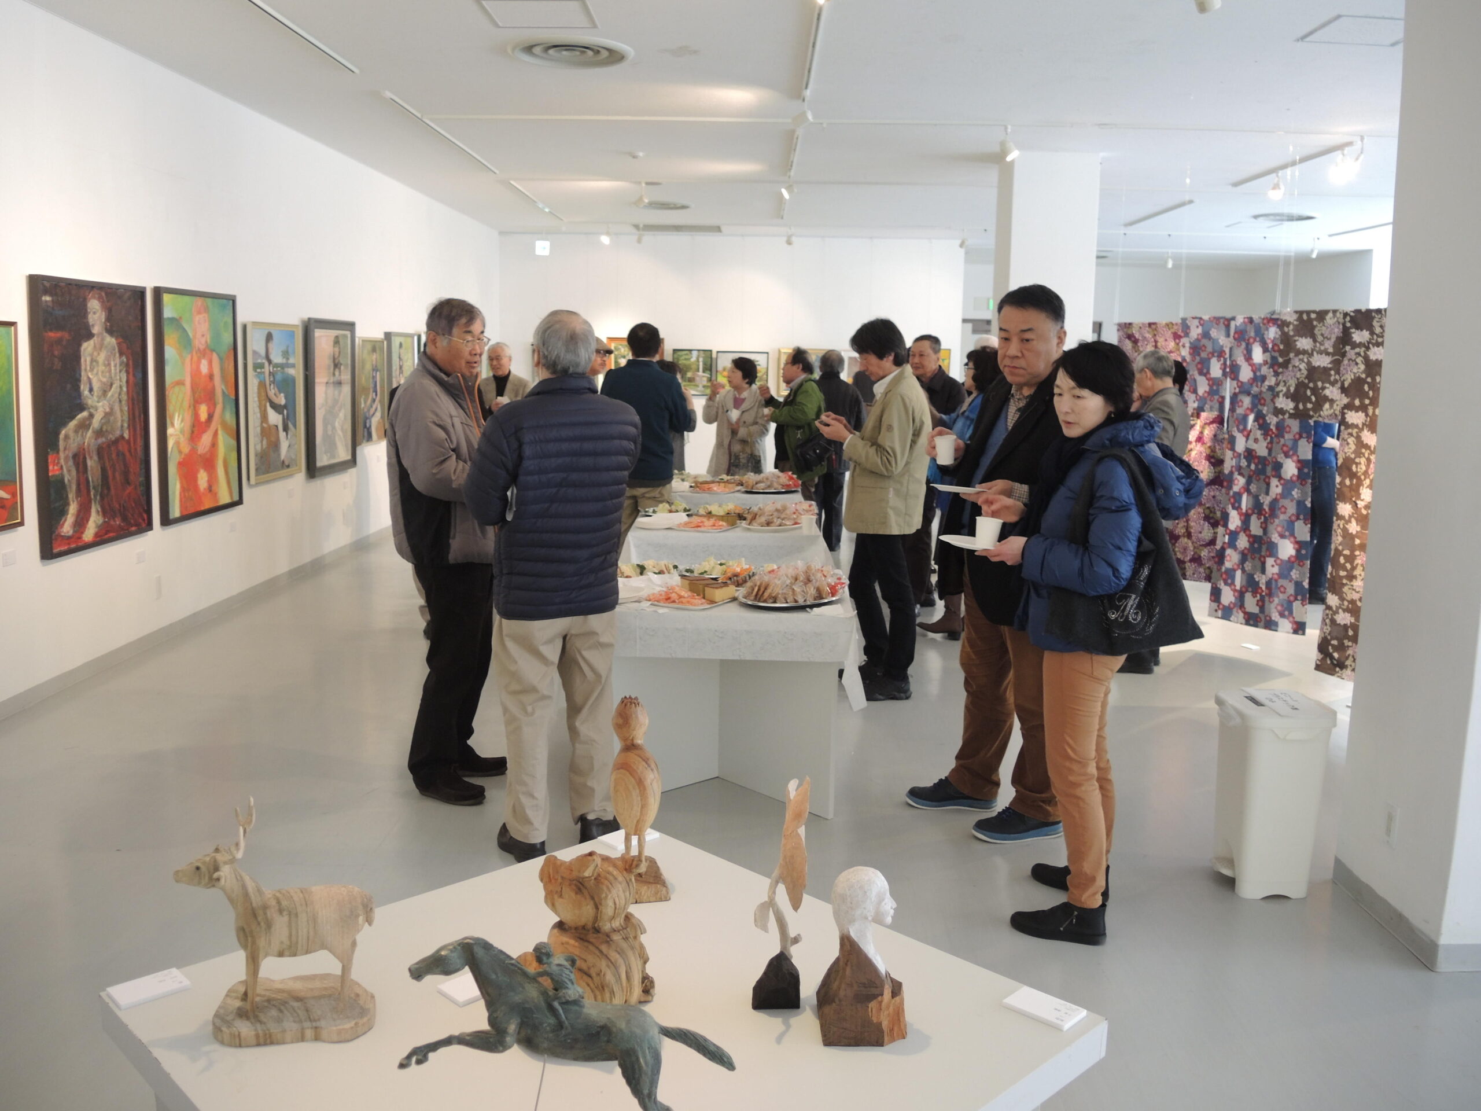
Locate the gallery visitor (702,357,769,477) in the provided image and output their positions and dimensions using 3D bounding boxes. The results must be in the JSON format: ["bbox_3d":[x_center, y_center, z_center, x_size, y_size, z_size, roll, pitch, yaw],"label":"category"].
[{"bbox_3d":[-0.035,-0.645,8.561,0.480,1.526,0.380,5,11,27],"label":"gallery visitor"}]

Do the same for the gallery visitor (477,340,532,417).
[{"bbox_3d":[-1.787,-0.808,9.106,0.500,1.612,0.370,1,10,5],"label":"gallery visitor"}]

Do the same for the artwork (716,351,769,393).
[{"bbox_3d":[0.031,-2.349,15.364,0.677,0.528,0.040,0,11,0],"label":"artwork"}]

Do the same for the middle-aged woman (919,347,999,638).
[{"bbox_3d":[1.224,-0.340,6.557,0.440,1.571,0.450,0,10,0],"label":"middle-aged woman"}]

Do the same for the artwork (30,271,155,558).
[{"bbox_3d":[-3.041,-0.662,5.661,0.055,1.240,0.900,3,10,0],"label":"artwork"}]

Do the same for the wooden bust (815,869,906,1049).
[{"bbox_3d":[0.154,0.488,1.506,0.115,0.210,0.125,0,9,-4],"label":"wooden bust"}]

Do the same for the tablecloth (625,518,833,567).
[{"bbox_3d":[-0.065,0.180,6.083,0.890,0.710,0.890,0,9,0],"label":"tablecloth"}]

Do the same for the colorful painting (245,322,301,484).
[{"bbox_3d":[-3.035,-1.000,7.803,0.060,0.985,0.800,1,9,1],"label":"colorful painting"}]

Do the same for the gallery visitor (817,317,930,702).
[{"bbox_3d":[0.579,-0.216,5.436,0.470,1.694,0.460,-1,10,-5],"label":"gallery visitor"}]

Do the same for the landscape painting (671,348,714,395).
[{"bbox_3d":[-0.612,-2.347,15.369,0.522,0.588,0.040,0,11,0],"label":"landscape painting"}]

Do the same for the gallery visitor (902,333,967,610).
[{"bbox_3d":[1.095,-0.483,7.203,0.500,1.670,0.330,7,12,36],"label":"gallery visitor"}]

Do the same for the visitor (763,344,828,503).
[{"bbox_3d":[0.364,-0.617,8.205,0.440,1.595,0.500,2,9,7],"label":"visitor"}]

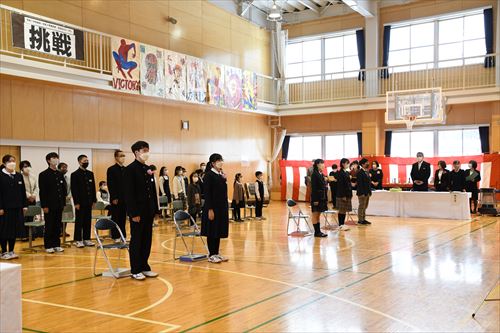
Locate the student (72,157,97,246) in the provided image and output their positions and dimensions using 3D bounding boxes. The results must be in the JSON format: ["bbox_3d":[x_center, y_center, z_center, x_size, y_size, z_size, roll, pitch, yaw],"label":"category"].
[{"bbox_3d":[-3.096,0.630,10.076,0.290,1.690,0.470,-1,-1,34],"label":"student"}]

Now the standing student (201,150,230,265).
[{"bbox_3d":[-0.522,0.633,8.215,0.370,1.610,0.450,-1,-1,20],"label":"standing student"}]

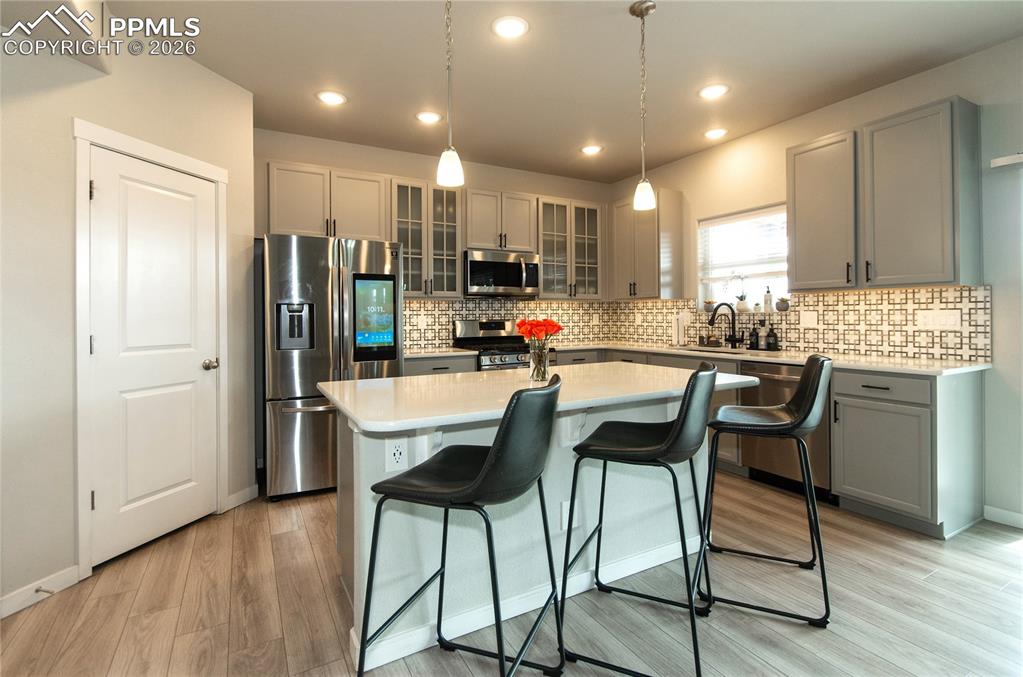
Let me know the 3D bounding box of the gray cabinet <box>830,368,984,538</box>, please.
[{"bbox_3d":[2.379,0.627,2.735,0.617,0.885,0.504,-2,3,-28],"label":"gray cabinet"}]

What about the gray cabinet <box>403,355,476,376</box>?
[{"bbox_3d":[-0.713,0.557,4.070,0.630,0.829,0.624,-2,3,-29],"label":"gray cabinet"}]

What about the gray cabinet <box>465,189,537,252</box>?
[{"bbox_3d":[-0.162,-1.116,4.494,0.767,0.557,0.334,-2,3,-28],"label":"gray cabinet"}]

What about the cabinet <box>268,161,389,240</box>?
[{"bbox_3d":[-1.503,-1.067,3.767,0.888,0.555,0.334,-2,3,-28],"label":"cabinet"}]

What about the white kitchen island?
[{"bbox_3d":[0.148,0.652,2.050,1.792,0.914,0.918,-2,3,-29],"label":"white kitchen island"}]

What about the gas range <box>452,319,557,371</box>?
[{"bbox_3d":[-0.076,0.431,4.385,0.771,1.194,0.688,-2,3,-28],"label":"gas range"}]

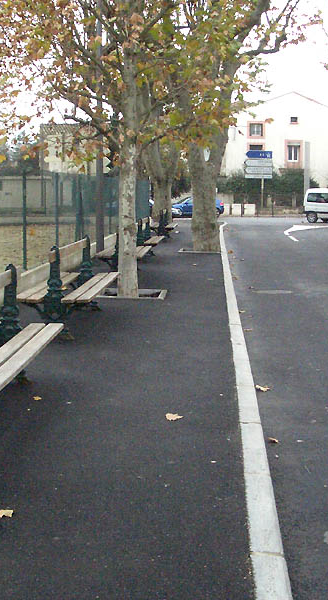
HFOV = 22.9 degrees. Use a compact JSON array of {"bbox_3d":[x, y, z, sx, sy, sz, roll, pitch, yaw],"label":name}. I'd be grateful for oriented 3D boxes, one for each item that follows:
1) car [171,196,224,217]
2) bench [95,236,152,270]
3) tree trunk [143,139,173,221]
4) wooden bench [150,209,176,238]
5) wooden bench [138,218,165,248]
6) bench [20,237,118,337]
[{"bbox_3d":[1.759,-5.644,48.176,3.750,1.420,1.660,1,8,0],"label":"car"},{"bbox_3d":[-0.704,-0.935,15.034,0.791,0.976,2.636,1,8,3],"label":"bench"},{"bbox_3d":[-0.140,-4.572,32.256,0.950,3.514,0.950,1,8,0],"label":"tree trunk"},{"bbox_3d":[0.006,-2.384,25.675,0.791,0.976,2.636,1,8,3],"label":"wooden bench"},{"bbox_3d":[-0.457,-1.427,18.717,0.791,0.976,2.636,1,8,3],"label":"wooden bench"},{"bbox_3d":[-1.073,-0.216,9.565,0.791,0.976,2.636,1,8,3],"label":"bench"}]

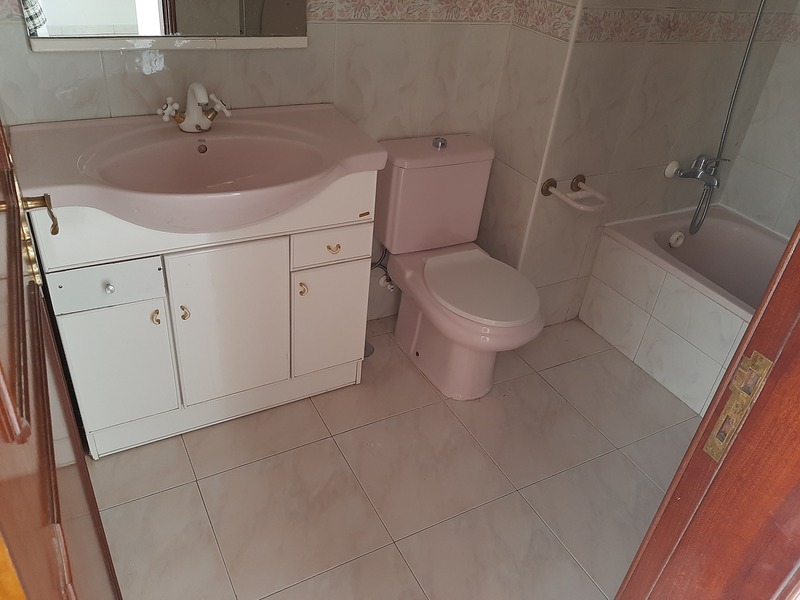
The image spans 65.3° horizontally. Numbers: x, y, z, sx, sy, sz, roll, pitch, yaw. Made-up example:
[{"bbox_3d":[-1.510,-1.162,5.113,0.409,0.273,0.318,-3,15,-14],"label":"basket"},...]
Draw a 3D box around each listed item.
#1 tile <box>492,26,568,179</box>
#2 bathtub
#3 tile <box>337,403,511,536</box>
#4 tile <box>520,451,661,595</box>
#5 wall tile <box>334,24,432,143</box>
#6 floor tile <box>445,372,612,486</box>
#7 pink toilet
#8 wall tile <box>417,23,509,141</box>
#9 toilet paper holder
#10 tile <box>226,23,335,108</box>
[{"bbox_3d":[0.426,-0.659,2.101,0.010,0.449,0.289,-13,38,-27],"label":"tile"},{"bbox_3d":[1.370,0.140,2.259,0.701,0.440,1.217,-13,37,-26],"label":"bathtub"},{"bbox_3d":[0.068,0.498,1.891,0.413,0.010,0.413,-13,38,-27],"label":"tile"},{"bbox_3d":[0.626,0.633,1.784,0.413,0.010,0.413,-13,38,-27],"label":"tile"},{"bbox_3d":[-0.067,-0.643,1.990,0.319,0.447,0.010,-13,38,-27],"label":"wall tile"},{"bbox_3d":[0.431,0.421,2.087,0.415,0.010,0.415,-13,37,-26],"label":"floor tile"},{"bbox_3d":[0.200,-0.082,2.126,0.361,0.747,0.662,-13,37,-26],"label":"pink toilet"},{"bbox_3d":[0.211,-0.705,2.133,0.319,0.447,0.010,-13,38,-27],"label":"wall tile"},{"bbox_3d":[0.613,-0.361,2.134,0.205,0.069,0.157,-13,37,-26],"label":"toilet paper holder"},{"bbox_3d":[-0.345,-0.581,1.863,0.321,0.452,0.010,-13,37,-26],"label":"tile"}]

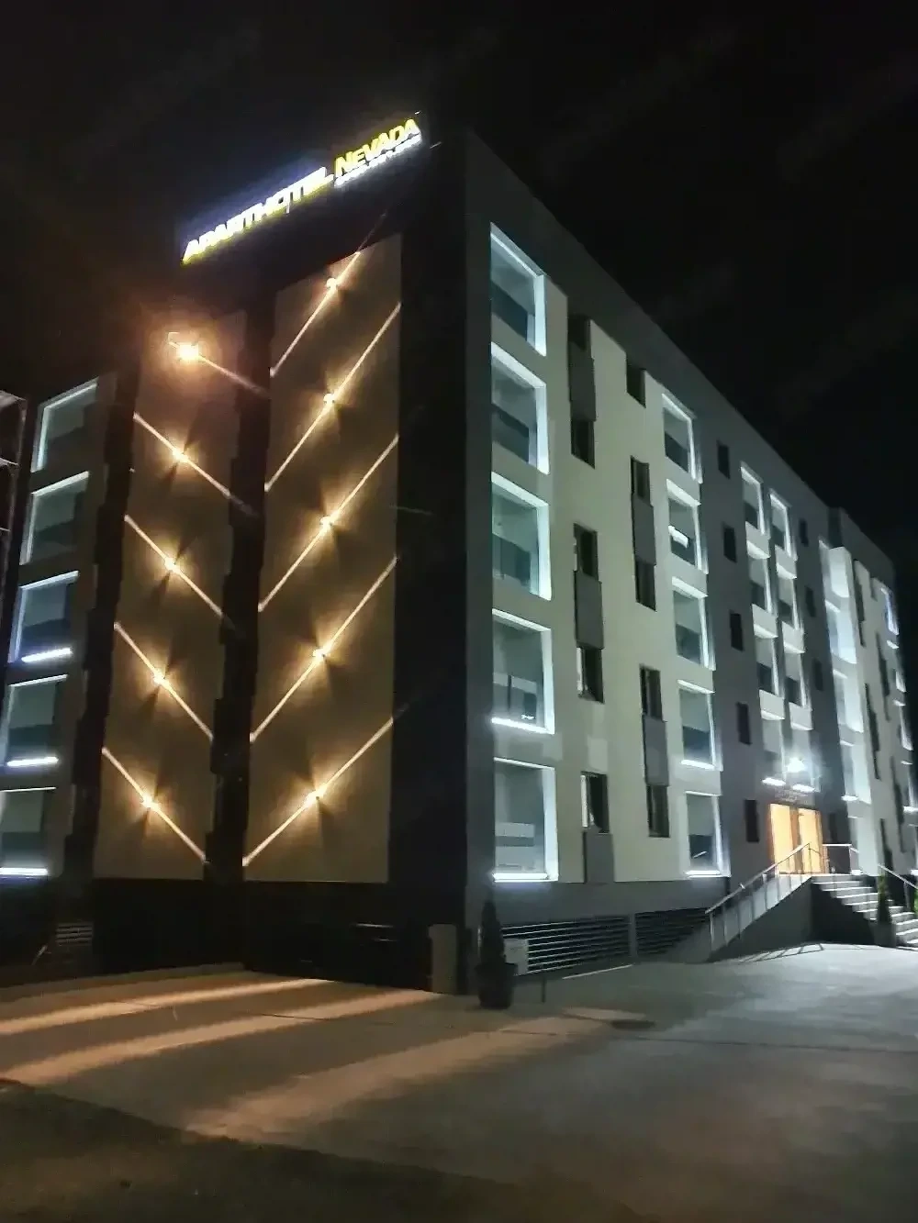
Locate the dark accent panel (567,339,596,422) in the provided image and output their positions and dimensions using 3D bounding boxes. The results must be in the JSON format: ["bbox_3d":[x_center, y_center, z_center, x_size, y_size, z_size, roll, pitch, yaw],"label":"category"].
[{"bbox_3d":[2.997,-5.617,22.273,0.120,1.711,1.225,-10,-18,34],"label":"dark accent panel"}]

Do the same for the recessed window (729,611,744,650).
[{"bbox_3d":[8.286,0.592,27.800,0.200,1.094,1.018,-11,-19,35],"label":"recessed window"}]

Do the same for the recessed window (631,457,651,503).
[{"bbox_3d":[4.604,-3.455,23.759,0.200,1.034,1.079,-11,-19,35],"label":"recessed window"}]

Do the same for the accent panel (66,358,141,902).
[{"bbox_3d":[-9.112,-0.029,23.688,1.335,13.926,0.200,-10,-18,34],"label":"accent panel"}]

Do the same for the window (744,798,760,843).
[{"bbox_3d":[8.721,6.319,27.674,0.200,1.232,1.068,-10,-18,34],"label":"window"}]

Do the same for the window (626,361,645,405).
[{"bbox_3d":[4.610,-6.116,24.488,0.200,0.988,1.079,-11,-19,35],"label":"window"}]

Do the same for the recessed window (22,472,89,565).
[{"bbox_3d":[-11.367,-2.599,26.158,2.967,2.167,0.300,-10,-18,34],"label":"recessed window"}]

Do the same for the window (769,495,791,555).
[{"bbox_3d":[12.252,-3.191,35.267,0.300,1.947,2.355,-10,-18,34],"label":"window"}]

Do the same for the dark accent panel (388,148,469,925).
[{"bbox_3d":[-0.452,-2.092,17.586,1.626,15.276,0.250,-10,-18,33],"label":"dark accent panel"}]

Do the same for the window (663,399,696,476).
[{"bbox_3d":[6.358,-5.057,26.640,0.200,1.946,2.295,-11,-19,35],"label":"window"}]

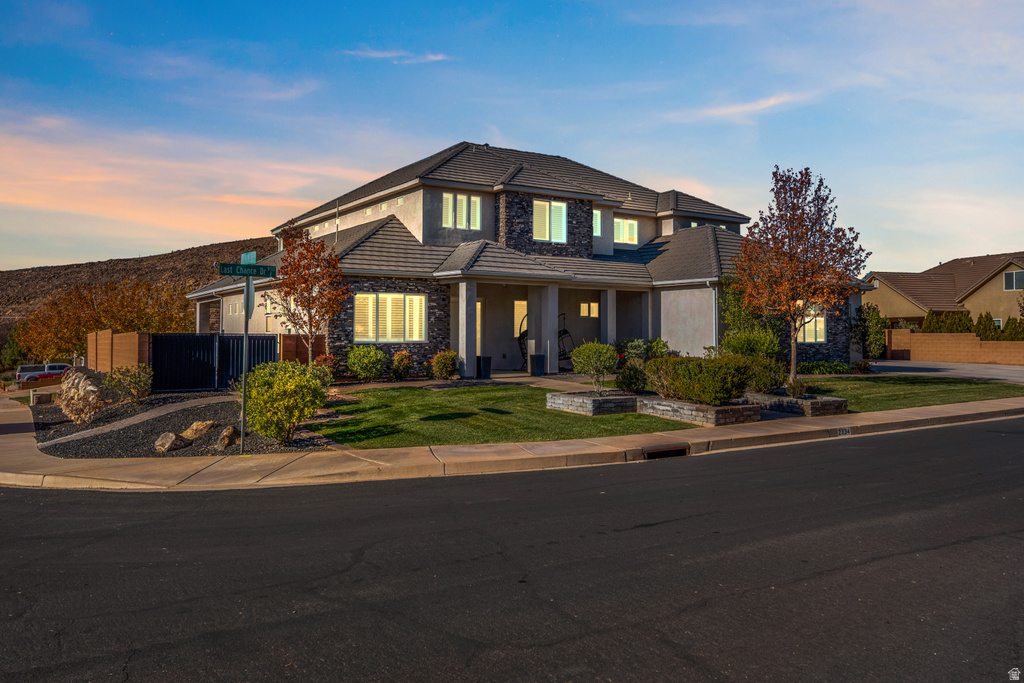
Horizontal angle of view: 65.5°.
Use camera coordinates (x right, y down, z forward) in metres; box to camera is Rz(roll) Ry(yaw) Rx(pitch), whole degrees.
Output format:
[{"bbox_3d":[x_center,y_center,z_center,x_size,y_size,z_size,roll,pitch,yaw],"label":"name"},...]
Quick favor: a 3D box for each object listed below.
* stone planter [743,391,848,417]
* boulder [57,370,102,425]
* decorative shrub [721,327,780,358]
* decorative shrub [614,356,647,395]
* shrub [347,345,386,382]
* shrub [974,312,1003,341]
[{"bbox_3d":[6.737,1.508,19.422,1.300,0.420,2.300,0,0,-34],"label":"stone planter"},{"bbox_3d":[-9.150,1.170,16.900,1.000,1.070,1.250,0,0,-35],"label":"boulder"},{"bbox_3d":[8.300,0.330,27.700,2.050,1.600,1.900,0,0,-35],"label":"decorative shrub"},{"bbox_3d":[2.916,0.837,19.600,0.790,0.940,0.790,0,0,0],"label":"decorative shrub"},{"bbox_3d":[-4.400,0.680,24.100,1.200,1.140,1.150,0,0,-35],"label":"shrub"},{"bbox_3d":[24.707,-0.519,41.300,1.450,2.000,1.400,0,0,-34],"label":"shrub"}]

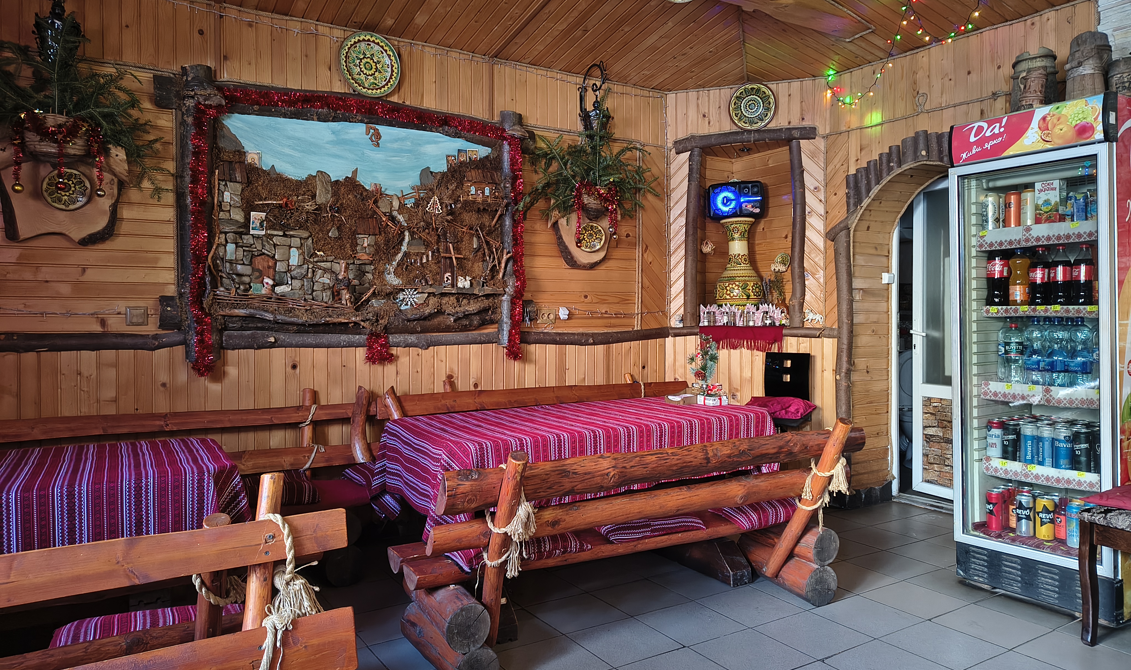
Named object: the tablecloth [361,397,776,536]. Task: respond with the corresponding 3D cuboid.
[{"bbox_3d":[0.090,0.506,3.330,1.600,0.350,0.740,-1,2,-33],"label":"tablecloth"}]

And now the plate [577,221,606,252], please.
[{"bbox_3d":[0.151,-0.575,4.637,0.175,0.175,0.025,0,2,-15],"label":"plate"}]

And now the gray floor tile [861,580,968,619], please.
[{"bbox_3d":[1.412,1.072,3.167,0.305,0.010,0.305,-1,2,-33],"label":"gray floor tile"}]

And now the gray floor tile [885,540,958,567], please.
[{"bbox_3d":[1.764,1.051,3.758,0.305,0.010,0.305,-1,2,-33],"label":"gray floor tile"}]

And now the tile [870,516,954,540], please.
[{"bbox_3d":[1.857,1.036,4.184,0.305,0.010,0.305,-1,2,-33],"label":"tile"}]

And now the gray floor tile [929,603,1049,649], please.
[{"bbox_3d":[1.554,1.066,2.863,0.300,0.010,0.300,-1,3,-33],"label":"gray floor tile"}]

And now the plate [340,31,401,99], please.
[{"bbox_3d":[-0.960,-1.330,3.863,0.310,0.310,0.035,-1,3,-34],"label":"plate"}]

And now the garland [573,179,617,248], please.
[{"bbox_3d":[0.173,-0.700,4.521,0.270,0.370,0.160,-1,3,-34],"label":"garland"}]

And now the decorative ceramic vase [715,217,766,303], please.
[{"bbox_3d":[1.103,-0.399,4.992,0.307,0.678,0.307,1,2,12],"label":"decorative ceramic vase"}]

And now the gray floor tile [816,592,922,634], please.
[{"bbox_3d":[1.152,1.077,3.001,0.305,0.010,0.305,-1,2,-33],"label":"gray floor tile"}]

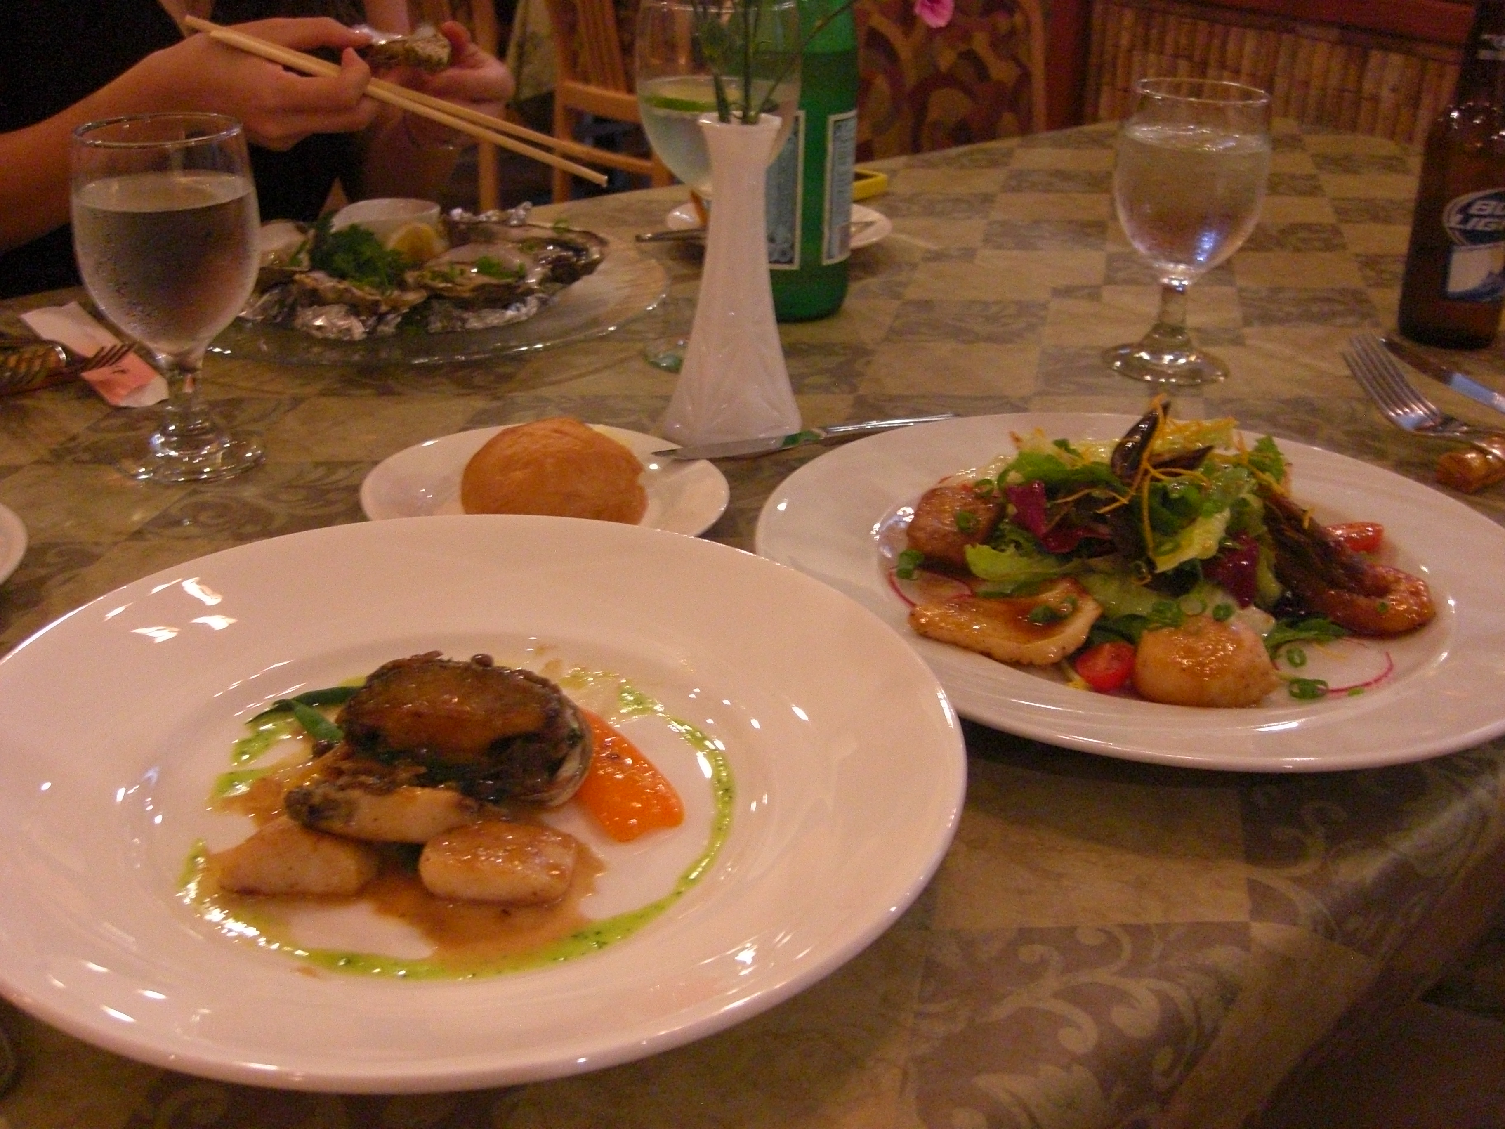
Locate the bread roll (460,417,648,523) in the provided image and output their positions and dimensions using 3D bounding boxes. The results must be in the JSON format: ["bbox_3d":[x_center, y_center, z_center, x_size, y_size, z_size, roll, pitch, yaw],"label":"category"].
[{"bbox_3d":[-0.082,-0.037,0.684,0.077,0.046,0.077,2,26,-1],"label":"bread roll"}]

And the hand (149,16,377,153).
[{"bbox_3d":[-0.293,-0.286,0.985,0.135,0.075,0.080,2,26,0],"label":"hand"}]

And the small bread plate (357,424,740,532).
[{"bbox_3d":[-0.088,-0.027,0.707,0.156,0.019,0.156,2,26,-1],"label":"small bread plate"}]

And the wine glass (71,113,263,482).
[{"bbox_3d":[-0.254,-0.117,0.730,0.077,0.149,0.077,2,26,0],"label":"wine glass"}]

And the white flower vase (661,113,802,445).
[{"bbox_3d":[-0.008,-0.132,0.777,0.069,0.150,0.069,2,26,0],"label":"white flower vase"}]

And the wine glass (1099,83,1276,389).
[{"bbox_3d":[0.231,-0.177,0.885,0.077,0.149,0.077,2,26,0],"label":"wine glass"}]

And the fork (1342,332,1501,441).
[{"bbox_3d":[0.337,-0.059,0.778,0.026,0.024,0.195,-4,33,-13],"label":"fork"}]

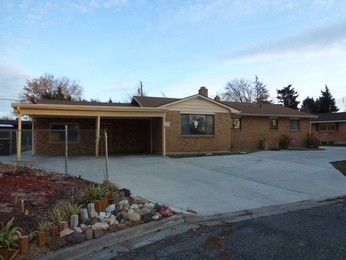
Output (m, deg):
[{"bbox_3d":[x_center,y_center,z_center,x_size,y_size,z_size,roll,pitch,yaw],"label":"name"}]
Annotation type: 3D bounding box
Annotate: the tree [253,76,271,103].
[{"bbox_3d":[13.600,-3.250,37.000,4.000,10.200,4.000,0,-1,0],"label":"tree"}]

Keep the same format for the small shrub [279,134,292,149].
[{"bbox_3d":[8.500,0.930,18.100,0.980,1.080,0.950,0,0,0],"label":"small shrub"}]

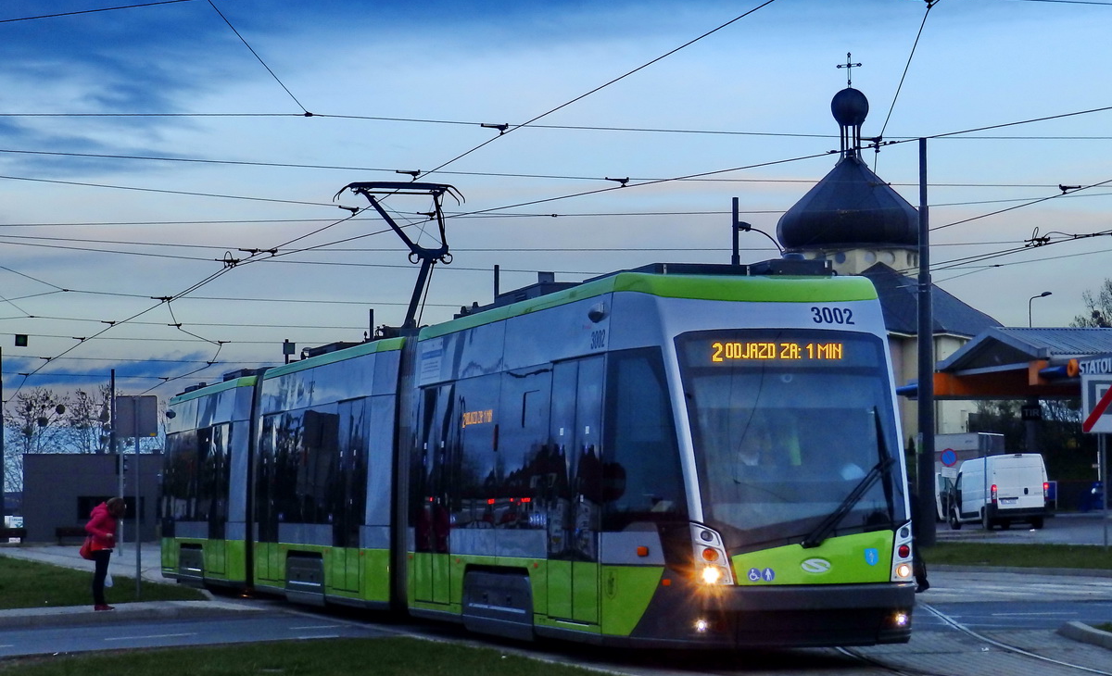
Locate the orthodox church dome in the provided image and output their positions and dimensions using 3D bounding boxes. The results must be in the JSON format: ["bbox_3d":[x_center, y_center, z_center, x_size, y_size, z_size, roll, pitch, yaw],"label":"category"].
[{"bbox_3d":[17.668,-10.174,131.222,8.700,9.890,8.700,0,-5,0],"label":"orthodox church dome"}]

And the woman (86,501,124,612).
[{"bbox_3d":[-6.072,2.906,29.419,0.540,1.500,0.500,0,-5,-5],"label":"woman"}]

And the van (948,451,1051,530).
[{"bbox_3d":[15.200,5.327,75.315,2.070,2.520,5.410,1,-5,-7],"label":"van"}]

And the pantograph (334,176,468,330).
[{"bbox_3d":[-2.003,-1.180,30.384,1.850,2.160,1.800,2,-5,-21],"label":"pantograph"}]

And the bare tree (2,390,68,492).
[{"bbox_3d":[-34.505,8.108,144.813,4.600,9.660,4.600,0,-5,0],"label":"bare tree"}]

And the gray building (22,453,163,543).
[{"bbox_3d":[-19.376,7.345,99.732,8.500,3.950,6.000,0,-5,0],"label":"gray building"}]

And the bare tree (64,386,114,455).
[{"bbox_3d":[-30.941,8.016,144.821,4.000,9.840,4.000,0,-5,0],"label":"bare tree"}]

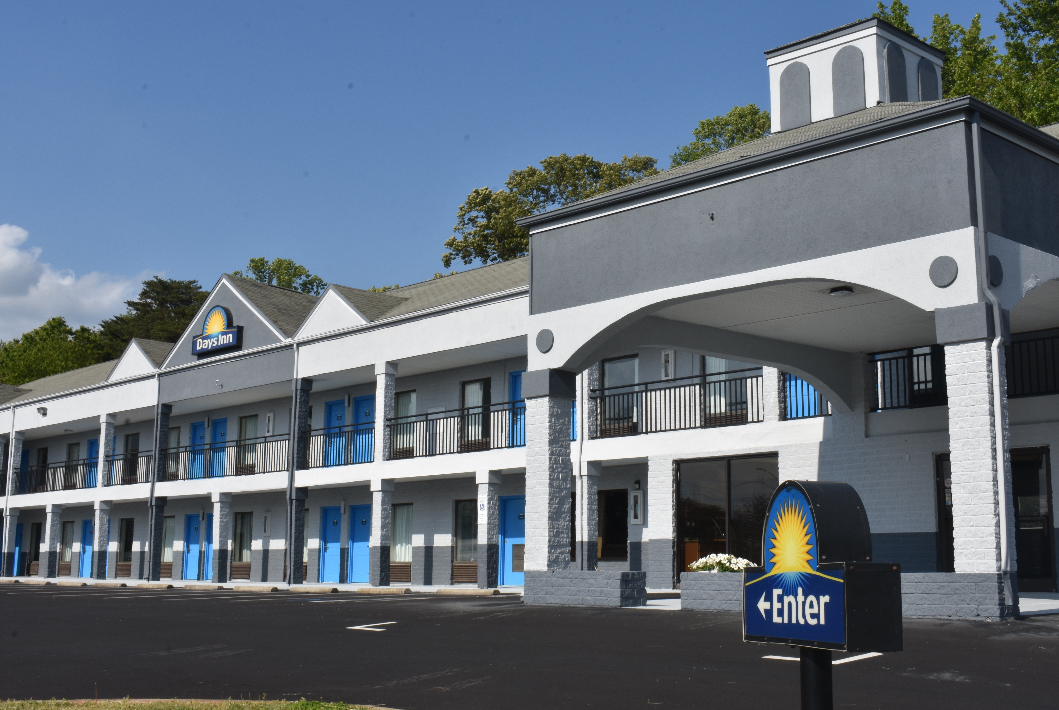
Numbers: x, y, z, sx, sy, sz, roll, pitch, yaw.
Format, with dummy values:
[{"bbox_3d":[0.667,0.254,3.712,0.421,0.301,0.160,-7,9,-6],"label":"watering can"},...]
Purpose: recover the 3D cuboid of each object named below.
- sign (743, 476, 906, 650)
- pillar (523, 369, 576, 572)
[{"bbox_3d":[1.253,0.911,5.425,0.240,0.711,1.039,3,-11,-12],"label":"sign"},{"bbox_3d":[0.251,1.544,16.347,0.510,2.580,0.510,9,-13,-42],"label":"pillar"}]

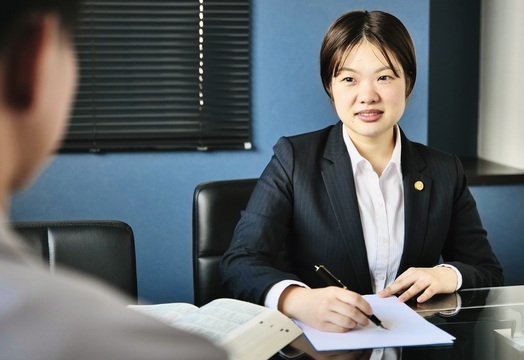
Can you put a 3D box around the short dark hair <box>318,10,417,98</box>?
[{"bbox_3d":[0.200,-0.220,1.547,0.182,0.185,0.205,0,5,3],"label":"short dark hair"}]

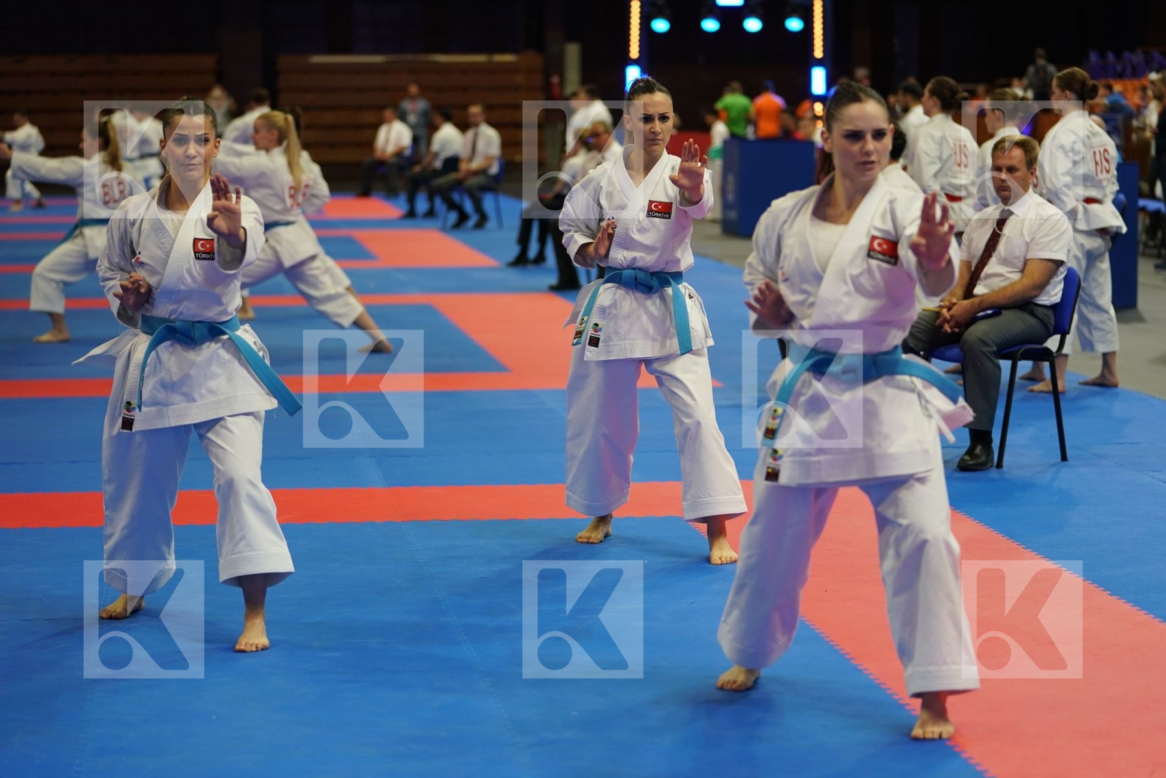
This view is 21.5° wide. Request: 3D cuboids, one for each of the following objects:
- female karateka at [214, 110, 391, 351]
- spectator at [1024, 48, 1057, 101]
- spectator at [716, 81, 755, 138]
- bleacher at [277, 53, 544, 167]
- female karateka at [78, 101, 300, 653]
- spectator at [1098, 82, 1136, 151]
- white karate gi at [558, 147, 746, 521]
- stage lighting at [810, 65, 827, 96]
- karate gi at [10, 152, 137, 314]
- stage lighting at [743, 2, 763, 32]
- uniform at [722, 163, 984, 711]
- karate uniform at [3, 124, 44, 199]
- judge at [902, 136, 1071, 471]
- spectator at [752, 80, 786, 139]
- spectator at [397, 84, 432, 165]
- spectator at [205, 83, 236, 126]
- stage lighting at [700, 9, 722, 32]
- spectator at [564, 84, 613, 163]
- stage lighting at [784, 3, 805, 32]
[{"bbox_3d":[-1.845,-1.015,19.200,1.450,1.450,0.750,4,7,41],"label":"female karateka"},{"bbox_3d":[6.695,-4.110,45.000,0.500,1.750,0.360,0,5,7],"label":"spectator"},{"bbox_3d":[2.056,-3.260,41.583,0.540,1.790,0.380,0,5,0],"label":"spectator"},{"bbox_3d":[-3.400,-5.500,60.600,5.250,2.250,1.100,-1,5,-7],"label":"bleacher"},{"bbox_3d":[-1.122,-0.067,8.740,0.620,1.510,0.840,-1,5,-2],"label":"female karateka"},{"bbox_3d":[8.307,-4.194,48.000,0.700,1.250,0.550,-3,6,-24],"label":"spectator"},{"bbox_3d":[0.225,-0.195,10.200,0.620,1.210,0.720,0,5,1],"label":"white karate gi"},{"bbox_3d":[4.099,-5.356,53.500,0.270,0.490,0.180,1,6,12],"label":"stage lighting"},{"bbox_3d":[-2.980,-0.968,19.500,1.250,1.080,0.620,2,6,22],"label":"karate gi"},{"bbox_3d":[2.402,-5.250,43.500,0.310,0.420,0.290,0,5,2],"label":"stage lighting"},{"bbox_3d":[0.655,0.102,7.580,0.640,1.250,0.850,0,5,7],"label":"uniform"},{"bbox_3d":[-7.822,-3.183,43.100,0.620,1.070,0.500,-4,6,-32],"label":"karate uniform"},{"bbox_3d":[1.648,-0.366,12.720,0.600,1.330,0.820,5,8,44],"label":"judge"},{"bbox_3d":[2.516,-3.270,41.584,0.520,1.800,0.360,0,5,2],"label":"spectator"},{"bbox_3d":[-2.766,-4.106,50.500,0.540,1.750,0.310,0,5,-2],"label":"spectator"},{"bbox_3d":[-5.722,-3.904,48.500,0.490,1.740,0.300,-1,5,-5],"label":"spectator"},{"bbox_3d":[1.810,-5.225,43.500,0.310,0.400,0.290,0,5,2],"label":"stage lighting"},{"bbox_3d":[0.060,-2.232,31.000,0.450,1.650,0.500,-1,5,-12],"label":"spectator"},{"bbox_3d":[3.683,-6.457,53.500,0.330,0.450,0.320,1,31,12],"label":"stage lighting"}]

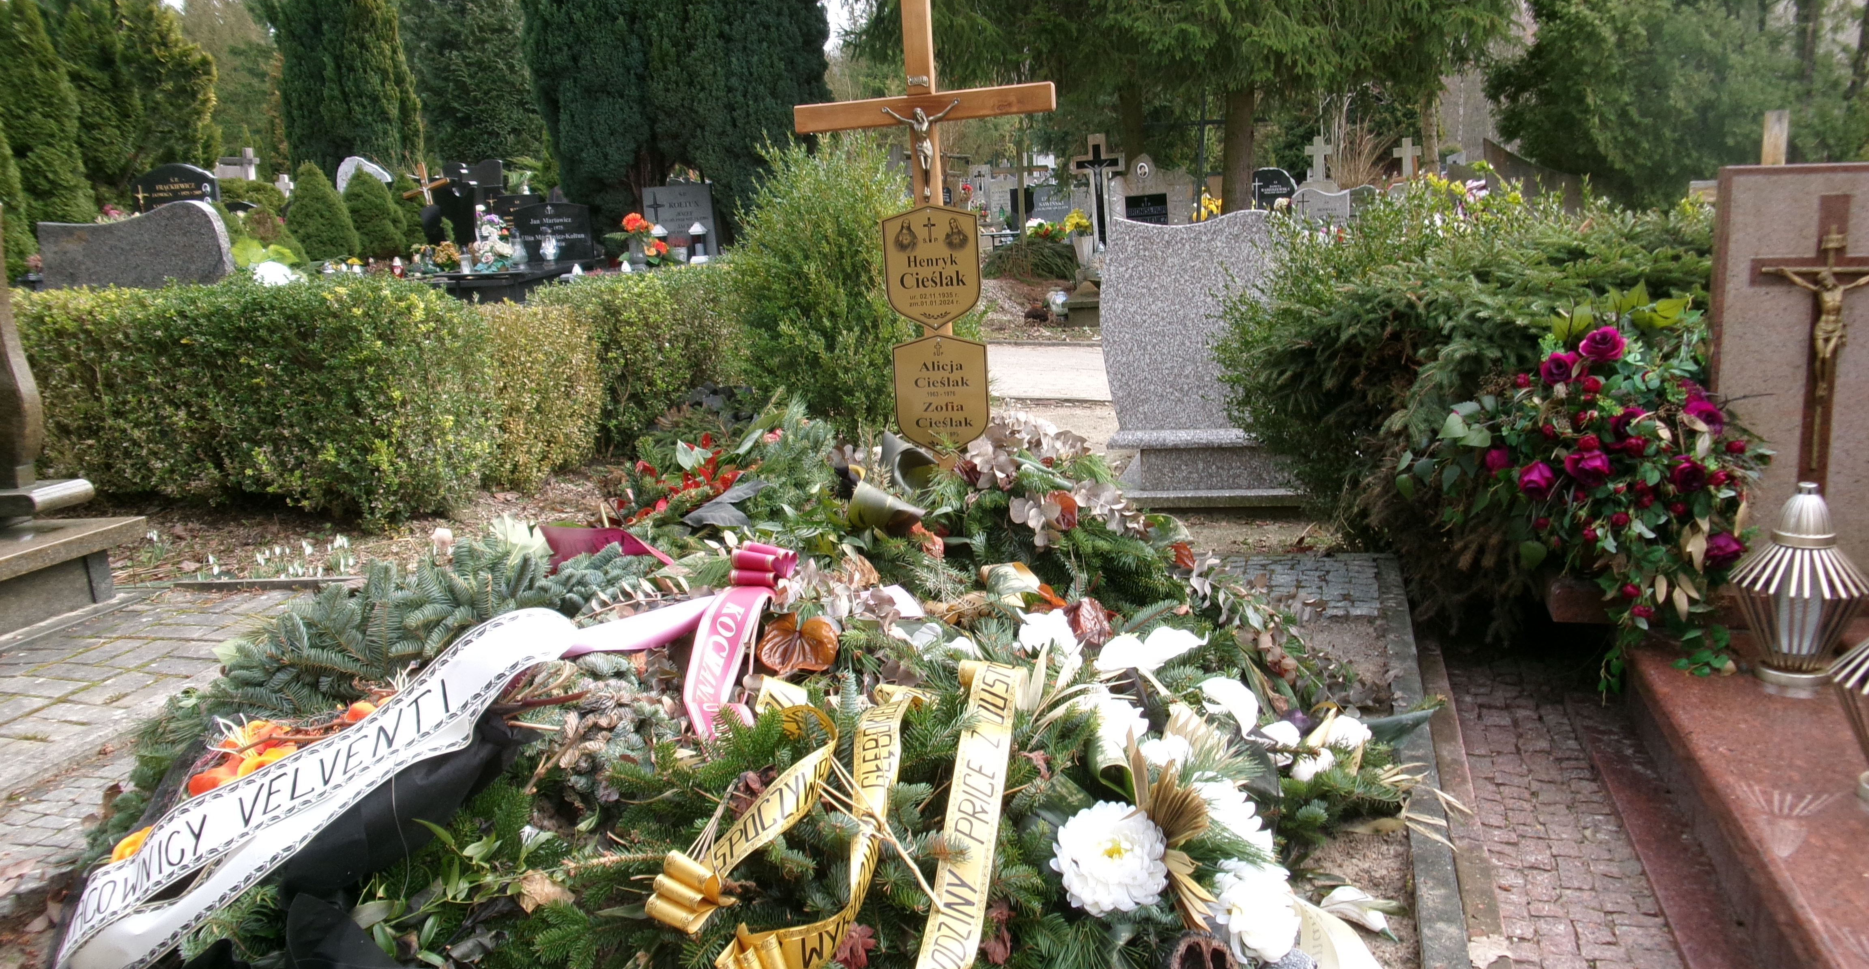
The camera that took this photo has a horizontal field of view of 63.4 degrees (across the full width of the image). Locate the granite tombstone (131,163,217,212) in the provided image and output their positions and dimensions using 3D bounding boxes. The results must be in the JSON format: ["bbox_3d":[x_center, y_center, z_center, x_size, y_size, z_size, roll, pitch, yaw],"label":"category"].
[{"bbox_3d":[-8.028,-3.021,16.000,0.900,0.780,0.120,-3,12,0],"label":"granite tombstone"}]

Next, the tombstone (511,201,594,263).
[{"bbox_3d":[-3.648,-2.409,14.500,0.760,0.580,0.120,-3,12,0],"label":"tombstone"}]

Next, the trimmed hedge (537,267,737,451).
[{"bbox_3d":[-1.773,-0.769,9.200,0.600,0.850,2.200,0,12,14],"label":"trimmed hedge"}]

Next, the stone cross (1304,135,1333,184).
[{"bbox_3d":[6.096,-5.146,24.000,0.440,0.780,0.140,-2,12,5],"label":"stone cross"}]

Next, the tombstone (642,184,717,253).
[{"bbox_3d":[-2.262,-2.340,13.500,0.620,0.680,0.140,-1,12,8],"label":"tombstone"}]

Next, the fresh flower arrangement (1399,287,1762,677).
[{"bbox_3d":[1.603,-0.013,3.750,0.760,0.860,0.520,-1,12,8],"label":"fresh flower arrangement"}]

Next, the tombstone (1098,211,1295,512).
[{"bbox_3d":[1.190,-0.528,6.400,0.950,1.200,0.300,0,12,11],"label":"tombstone"}]

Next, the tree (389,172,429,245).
[{"bbox_3d":[-5.389,-2.807,15.500,0.480,0.820,0.480,-3,12,0],"label":"tree"}]

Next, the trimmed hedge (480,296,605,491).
[{"bbox_3d":[-2.023,-0.456,7.800,0.520,0.860,0.700,1,12,18],"label":"trimmed hedge"}]

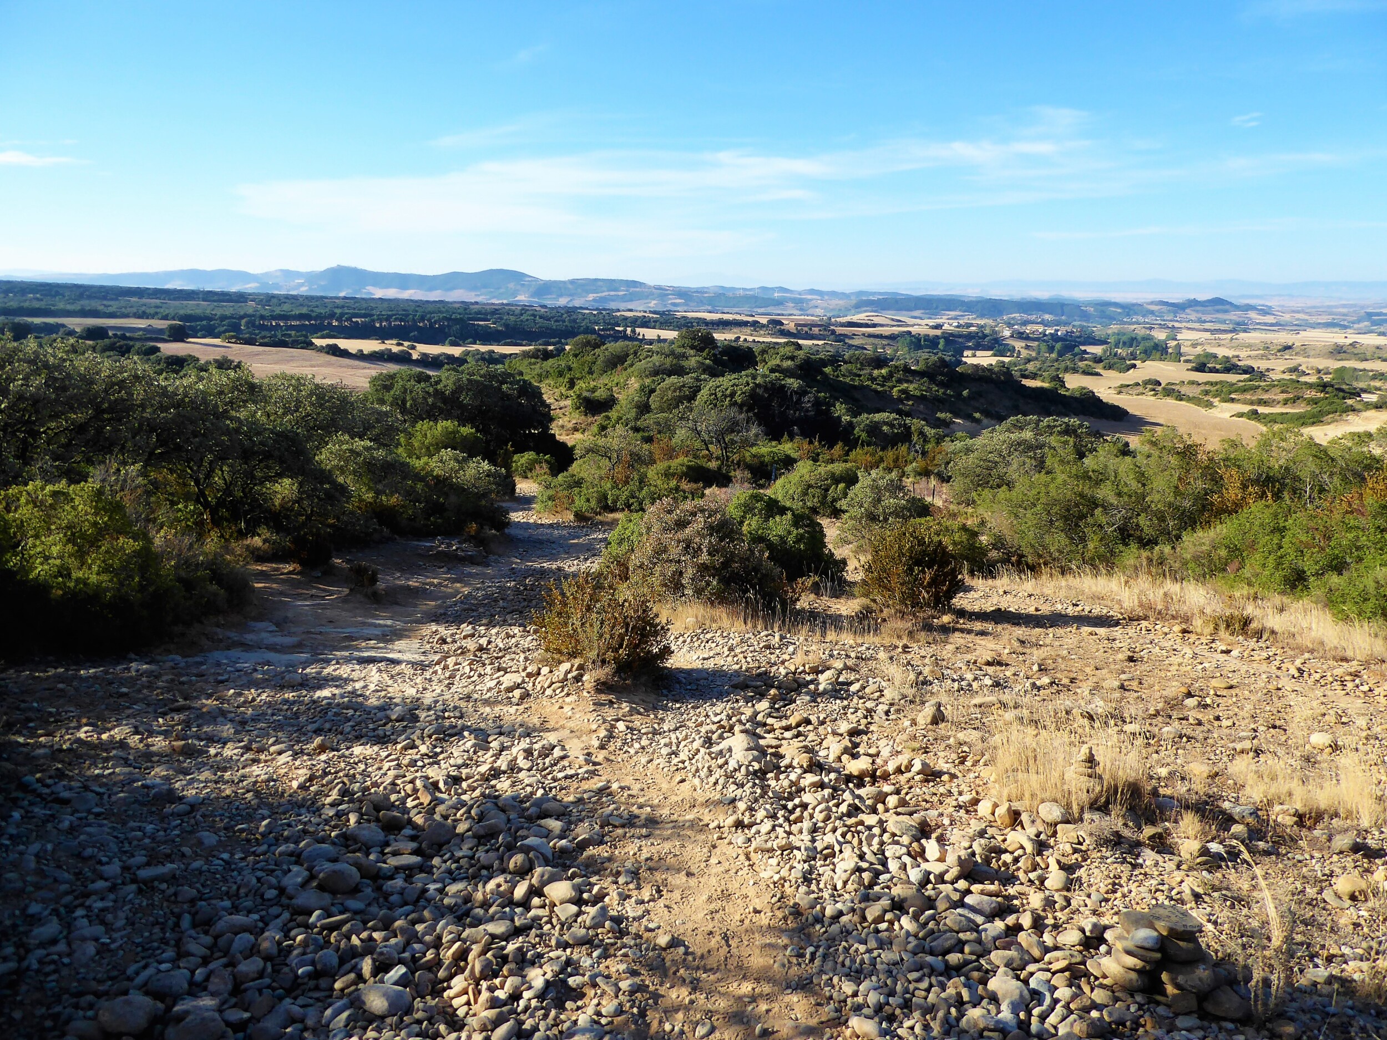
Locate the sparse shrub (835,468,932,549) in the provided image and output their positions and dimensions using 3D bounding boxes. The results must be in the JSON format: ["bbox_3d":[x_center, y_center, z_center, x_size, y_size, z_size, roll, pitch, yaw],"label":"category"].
[{"bbox_3d":[3.086,-0.185,16.300,1.569,1.302,1.412,2,13,11],"label":"sparse shrub"}]

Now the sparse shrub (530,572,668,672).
[{"bbox_3d":[-0.625,0.699,6.800,0.934,0.690,0.841,-1,13,-5],"label":"sparse shrub"}]

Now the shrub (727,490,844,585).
[{"bbox_3d":[1.020,0.199,11.500,1.406,1.077,1.237,1,13,5],"label":"shrub"}]

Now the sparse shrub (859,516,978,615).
[{"bbox_3d":[2.093,0.423,9.300,1.097,0.913,0.987,3,13,13],"label":"sparse shrub"}]

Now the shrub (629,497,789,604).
[{"bbox_3d":[0.146,0.319,10.000,1.601,1.091,1.409,0,13,1],"label":"shrub"}]

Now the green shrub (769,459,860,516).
[{"bbox_3d":[2.955,-0.769,24.500,2.226,1.392,1.959,2,13,7],"label":"green shrub"}]

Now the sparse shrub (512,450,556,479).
[{"bbox_3d":[-7.180,-2.458,45.000,2.045,1.255,1.840,-2,13,-9],"label":"sparse shrub"}]

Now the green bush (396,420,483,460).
[{"bbox_3d":[-8.031,-2.389,32.000,2.804,1.617,2.383,-3,13,-14],"label":"green bush"}]

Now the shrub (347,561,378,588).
[{"bbox_3d":[-3.365,0.552,10.200,0.320,0.275,0.288,-4,14,-18],"label":"shrub"}]

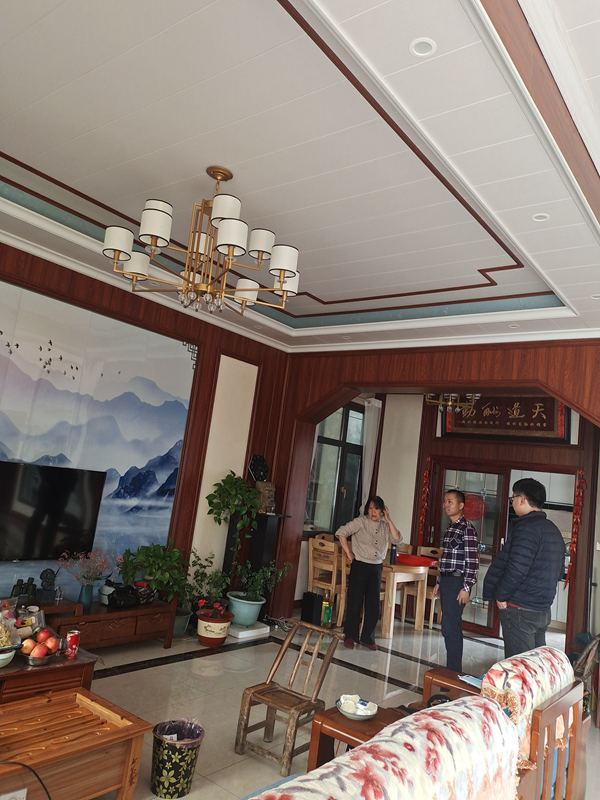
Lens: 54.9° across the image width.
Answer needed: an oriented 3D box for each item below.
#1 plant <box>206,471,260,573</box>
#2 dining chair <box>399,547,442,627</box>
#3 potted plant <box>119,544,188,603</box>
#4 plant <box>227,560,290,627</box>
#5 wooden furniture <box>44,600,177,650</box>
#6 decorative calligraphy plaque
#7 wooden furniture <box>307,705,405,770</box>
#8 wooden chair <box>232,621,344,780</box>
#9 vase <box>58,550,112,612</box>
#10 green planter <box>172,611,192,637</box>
[{"bbox_3d":[-0.702,1.283,6.100,0.500,1.000,0.460,8,-8,-5],"label":"plant"},{"bbox_3d":[1.605,2.355,7.333,0.420,0.920,0.450,1,-10,39],"label":"dining chair"},{"bbox_3d":[-1.313,1.534,5.108,0.500,0.470,0.550,1,-10,39],"label":"potted plant"},{"bbox_3d":[-0.438,2.025,6.014,0.640,0.650,0.550,7,-8,-2],"label":"plant"},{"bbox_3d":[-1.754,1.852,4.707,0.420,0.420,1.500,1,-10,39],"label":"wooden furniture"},{"bbox_3d":[2.530,0.183,7.203,1.480,0.520,0.060,1,-10,39],"label":"decorative calligraphy plaque"},{"bbox_3d":[0.361,1.703,2.463,0.550,0.570,0.400,1,-10,39],"label":"wooden furniture"},{"bbox_3d":[-0.066,1.756,3.467,0.420,0.700,0.460,1,-10,39],"label":"wooden chair"},{"bbox_3d":[-1.659,1.410,4.489,0.380,0.460,0.380,1,-10,39],"label":"vase"},{"bbox_3d":[-1.181,2.115,5.582,0.290,0.280,0.290,1,-10,39],"label":"green planter"}]

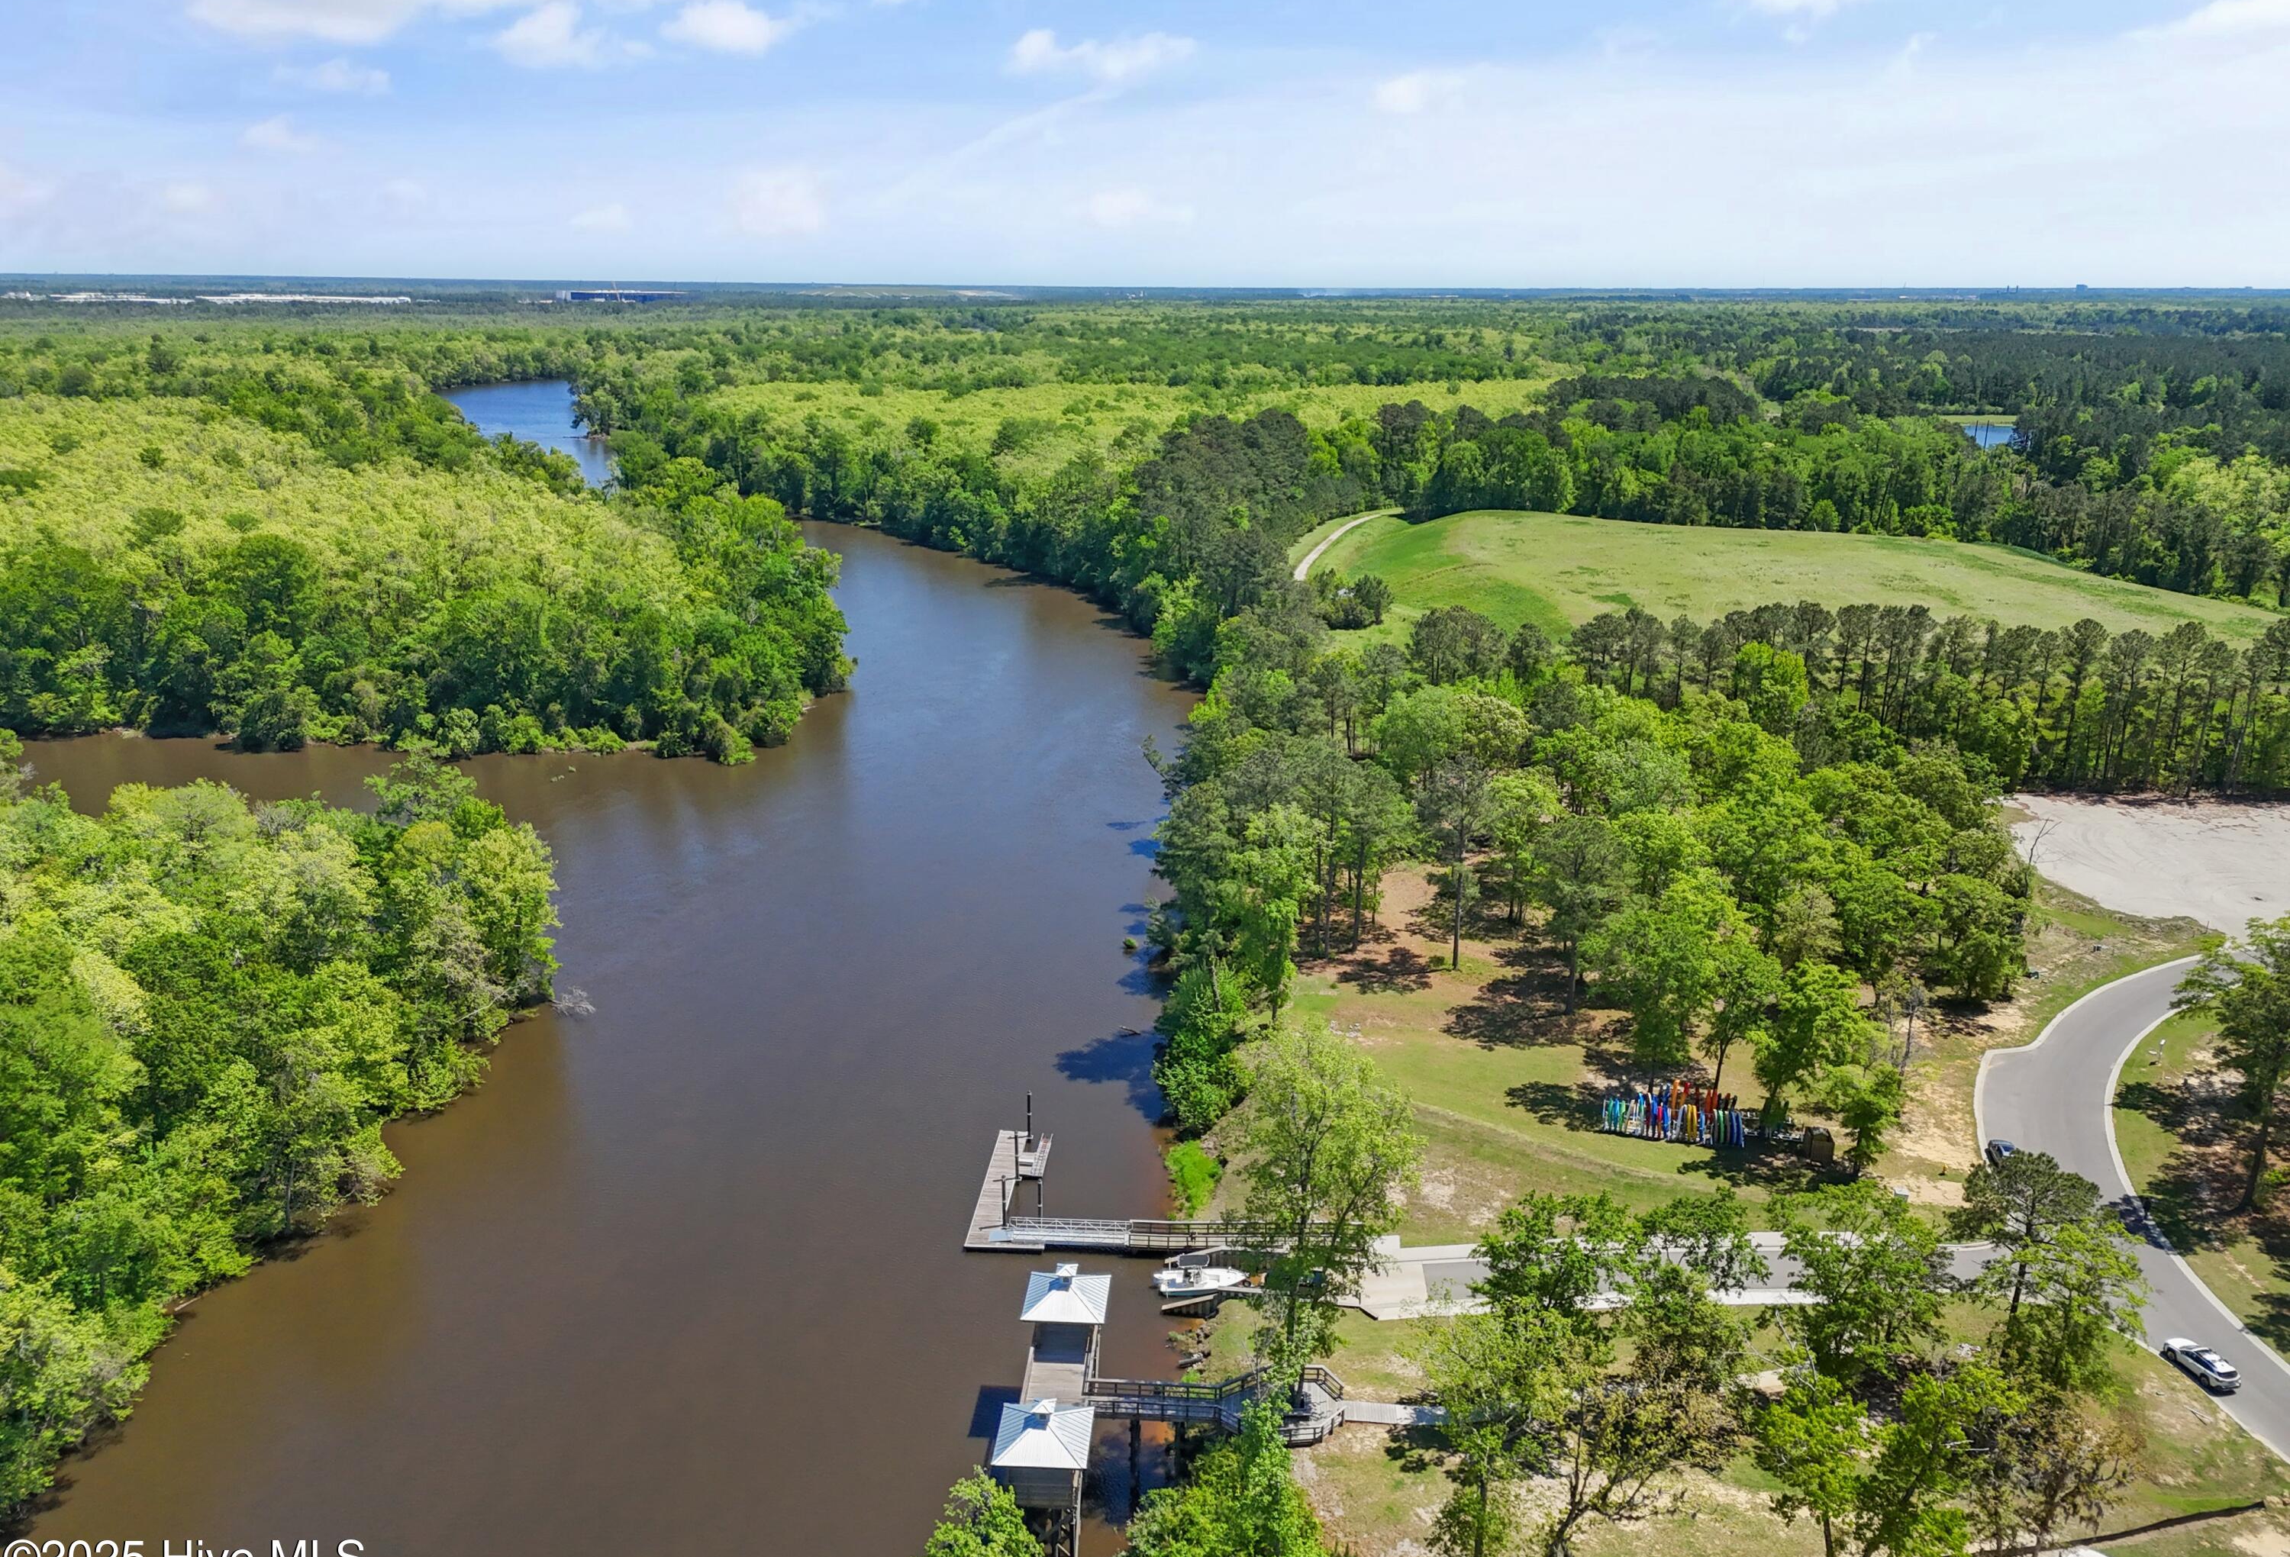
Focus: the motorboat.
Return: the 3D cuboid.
[{"bbox_3d":[4.334,38.512,122.483,7.200,2.800,2.550,0,17,0],"label":"motorboat"}]

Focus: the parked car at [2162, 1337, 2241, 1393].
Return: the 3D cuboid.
[{"bbox_3d":[71.295,39.238,106.966,1.880,1.660,4.720,-3,18,-12],"label":"parked car"}]

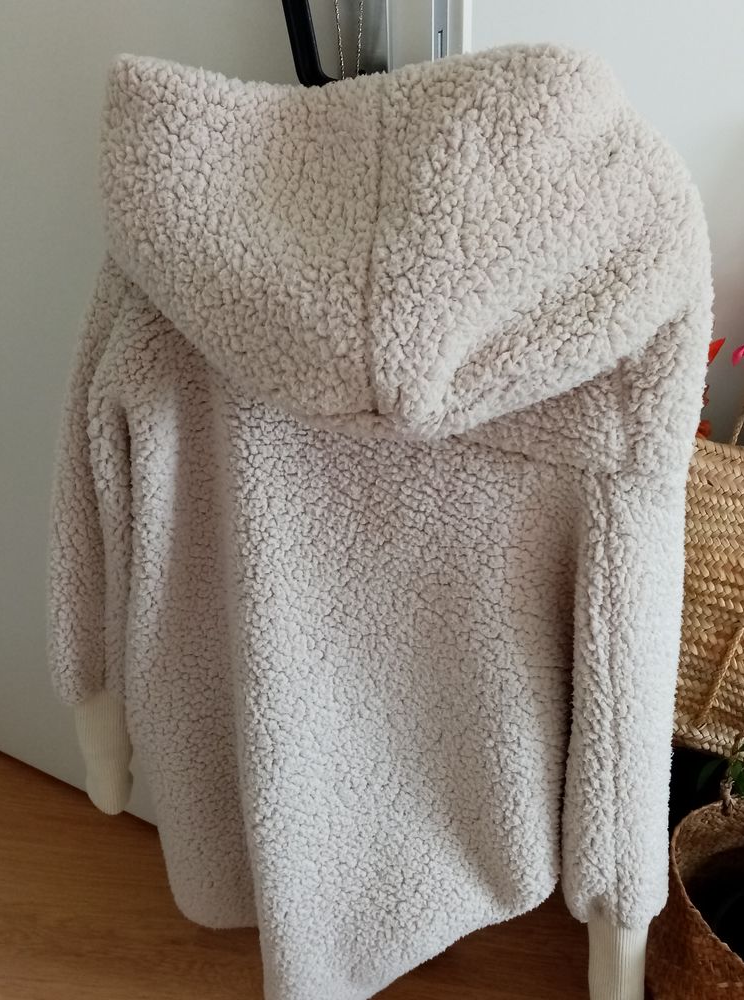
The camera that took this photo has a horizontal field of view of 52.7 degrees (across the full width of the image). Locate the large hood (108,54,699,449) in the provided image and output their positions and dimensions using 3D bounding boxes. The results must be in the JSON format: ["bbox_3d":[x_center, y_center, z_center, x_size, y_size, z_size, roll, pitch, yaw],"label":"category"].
[{"bbox_3d":[0.014,-0.163,0.508,0.390,0.240,0.180,10,29,24],"label":"large hood"}]

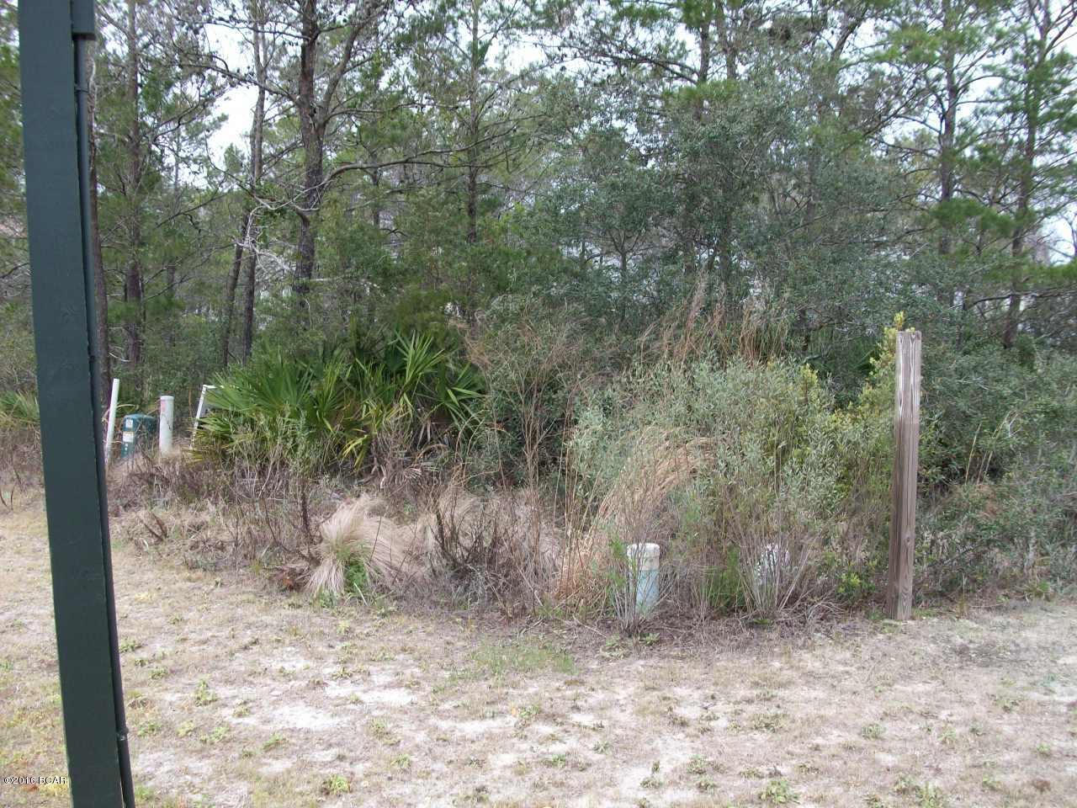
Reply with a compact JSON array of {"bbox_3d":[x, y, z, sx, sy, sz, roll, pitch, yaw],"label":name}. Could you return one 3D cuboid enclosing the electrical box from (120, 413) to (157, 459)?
[{"bbox_3d":[-3.966,0.334,10.474,0.200,0.480,0.260,3,7,29],"label":"electrical box"}]

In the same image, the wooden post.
[{"bbox_3d":[1.874,0.377,5.418,0.089,1.490,0.089,-3,7,-19],"label":"wooden post"}]

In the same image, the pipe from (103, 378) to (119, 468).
[{"bbox_3d":[-4.177,0.196,10.352,0.056,0.890,0.056,9,6,0],"label":"pipe"}]

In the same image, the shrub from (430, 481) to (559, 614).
[{"bbox_3d":[-0.246,0.777,5.900,0.680,0.670,0.580,-1,6,0],"label":"shrub"}]

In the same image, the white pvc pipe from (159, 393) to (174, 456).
[{"bbox_3d":[-3.641,0.236,10.365,0.118,0.633,0.118,4,6,0],"label":"white pvc pipe"}]

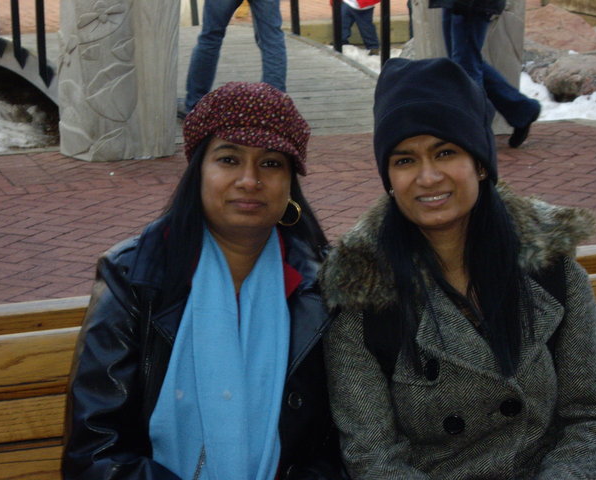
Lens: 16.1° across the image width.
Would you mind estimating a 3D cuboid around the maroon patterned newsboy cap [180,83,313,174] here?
[{"bbox_3d":[-0.074,-0.161,3.040,0.180,0.130,0.245,4,1,-10],"label":"maroon patterned newsboy cap"}]

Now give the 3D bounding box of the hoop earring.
[{"bbox_3d":[-0.012,-0.039,3.050,0.037,0.039,0.004,-1,6,-9],"label":"hoop earring"}]

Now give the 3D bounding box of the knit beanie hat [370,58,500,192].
[{"bbox_3d":[0.204,-0.172,3.110,0.175,0.190,0.215,-6,-3,6],"label":"knit beanie hat"}]

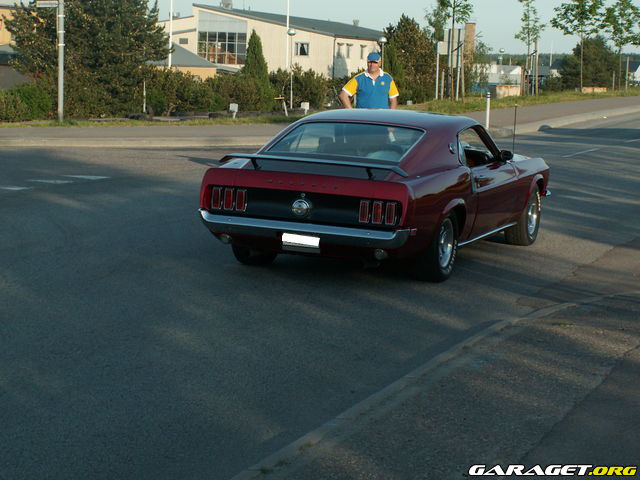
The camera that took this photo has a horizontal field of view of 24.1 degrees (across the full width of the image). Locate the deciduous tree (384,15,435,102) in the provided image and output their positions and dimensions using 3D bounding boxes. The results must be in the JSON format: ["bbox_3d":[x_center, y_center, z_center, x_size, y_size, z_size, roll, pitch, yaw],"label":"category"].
[{"bbox_3d":[3.705,-7.493,62.000,2.100,3.700,2.100,2,7,3],"label":"deciduous tree"}]

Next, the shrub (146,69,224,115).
[{"bbox_3d":[-4.042,-4.447,45.000,2.350,1.400,1.900,1,7,-5],"label":"shrub"}]

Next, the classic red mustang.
[{"bbox_3d":[0.743,-0.487,13.364,1.830,1.280,4.760,5,7,22],"label":"classic red mustang"}]

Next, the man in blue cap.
[{"bbox_3d":[0.631,-1.557,19.708,0.780,1.820,0.380,2,7,5],"label":"man in blue cap"}]

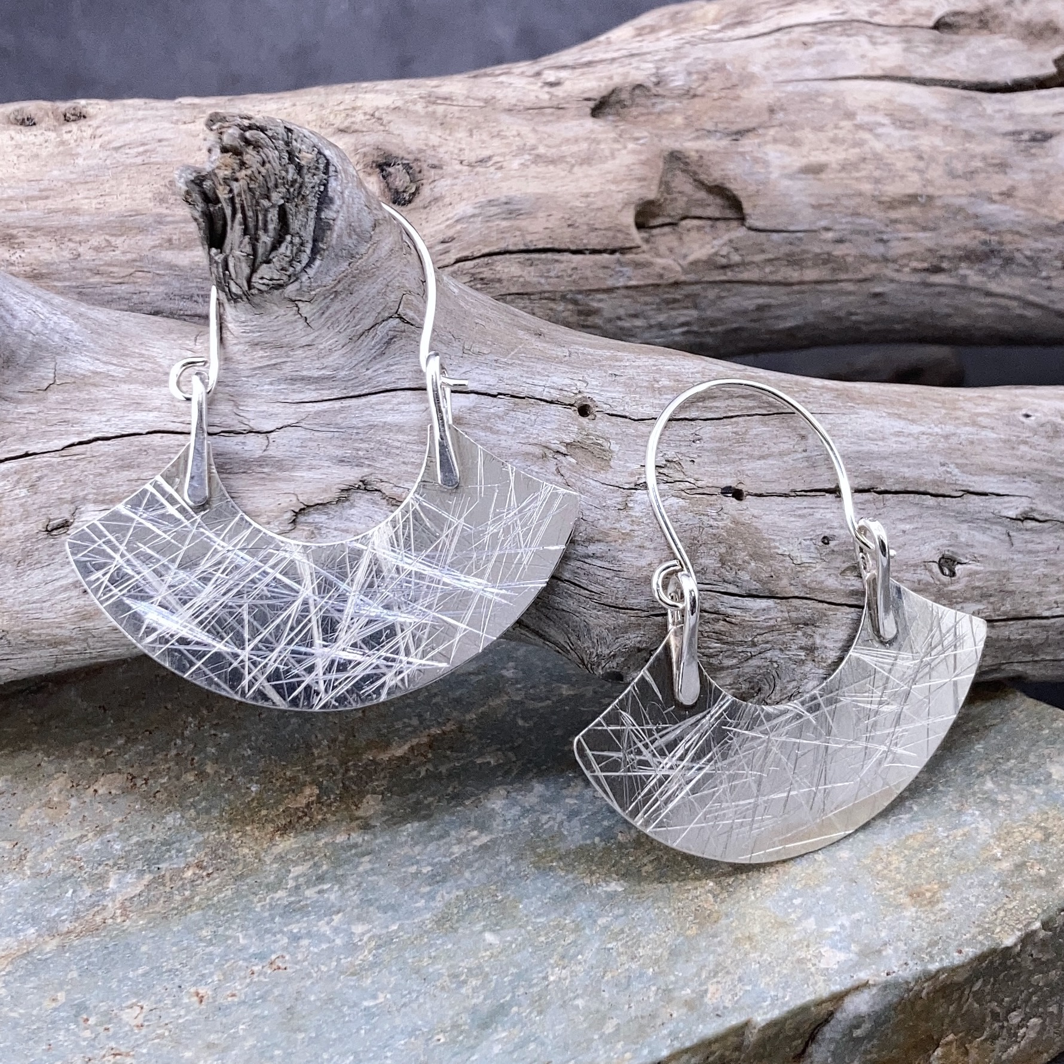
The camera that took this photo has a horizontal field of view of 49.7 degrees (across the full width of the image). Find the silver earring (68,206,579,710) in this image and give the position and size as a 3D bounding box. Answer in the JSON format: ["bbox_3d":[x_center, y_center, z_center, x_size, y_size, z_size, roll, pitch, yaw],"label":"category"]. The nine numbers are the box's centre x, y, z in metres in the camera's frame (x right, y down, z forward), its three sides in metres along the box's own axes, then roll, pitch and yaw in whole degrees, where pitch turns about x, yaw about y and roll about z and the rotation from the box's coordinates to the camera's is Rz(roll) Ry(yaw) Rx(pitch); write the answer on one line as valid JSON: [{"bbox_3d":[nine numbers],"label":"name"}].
[{"bbox_3d":[-0.020,-0.009,0.108,0.049,0.050,0.006,-5,-3,-3],"label":"silver earring"}]

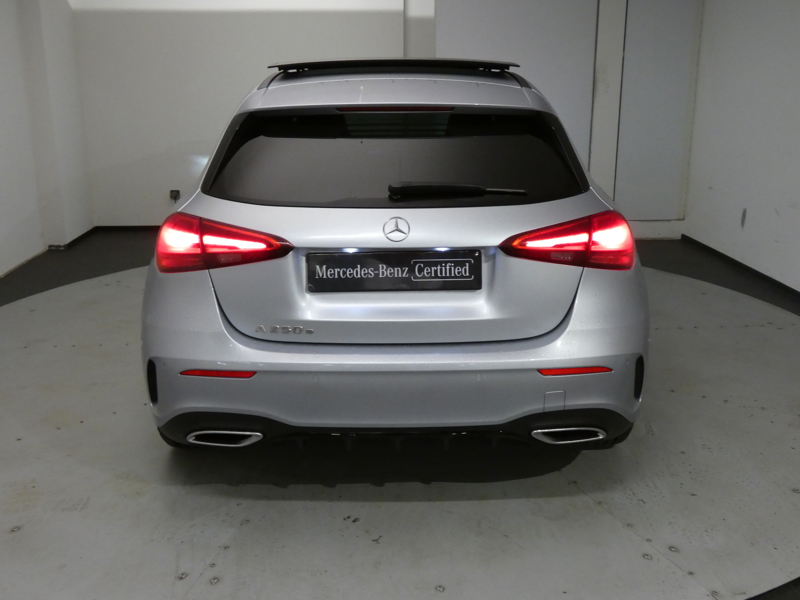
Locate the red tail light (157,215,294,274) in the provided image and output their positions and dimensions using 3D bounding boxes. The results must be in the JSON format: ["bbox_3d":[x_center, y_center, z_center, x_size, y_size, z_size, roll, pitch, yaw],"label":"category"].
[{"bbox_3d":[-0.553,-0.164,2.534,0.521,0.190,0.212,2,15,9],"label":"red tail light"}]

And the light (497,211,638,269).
[{"bbox_3d":[0.534,-0.170,2.549,0.523,0.194,0.211,-3,15,-10],"label":"light"}]

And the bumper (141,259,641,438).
[{"bbox_3d":[-0.015,0.172,2.632,1.760,0.520,0.490,0,15,-1],"label":"bumper"}]

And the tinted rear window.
[{"bbox_3d":[-0.013,-0.443,2.561,1.202,0.402,0.105,0,-21,-1],"label":"tinted rear window"}]

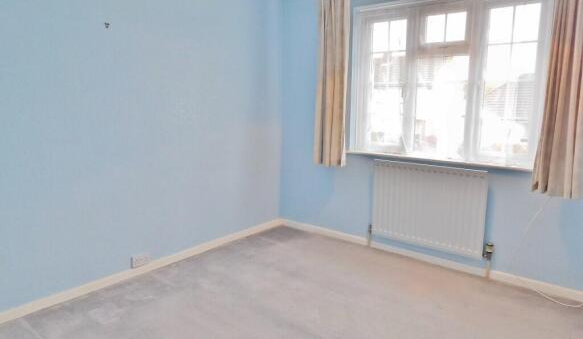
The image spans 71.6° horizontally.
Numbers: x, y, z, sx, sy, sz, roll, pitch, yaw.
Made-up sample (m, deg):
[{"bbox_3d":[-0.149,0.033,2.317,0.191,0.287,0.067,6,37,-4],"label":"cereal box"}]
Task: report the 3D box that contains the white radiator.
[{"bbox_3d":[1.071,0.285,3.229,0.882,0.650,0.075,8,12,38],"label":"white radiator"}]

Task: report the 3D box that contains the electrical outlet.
[{"bbox_3d":[-1.118,0.672,3.009,0.034,0.087,0.146,8,12,38],"label":"electrical outlet"}]

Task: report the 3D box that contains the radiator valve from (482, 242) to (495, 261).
[{"bbox_3d":[1.444,0.599,2.960,0.066,0.134,0.050,8,12,38],"label":"radiator valve"}]

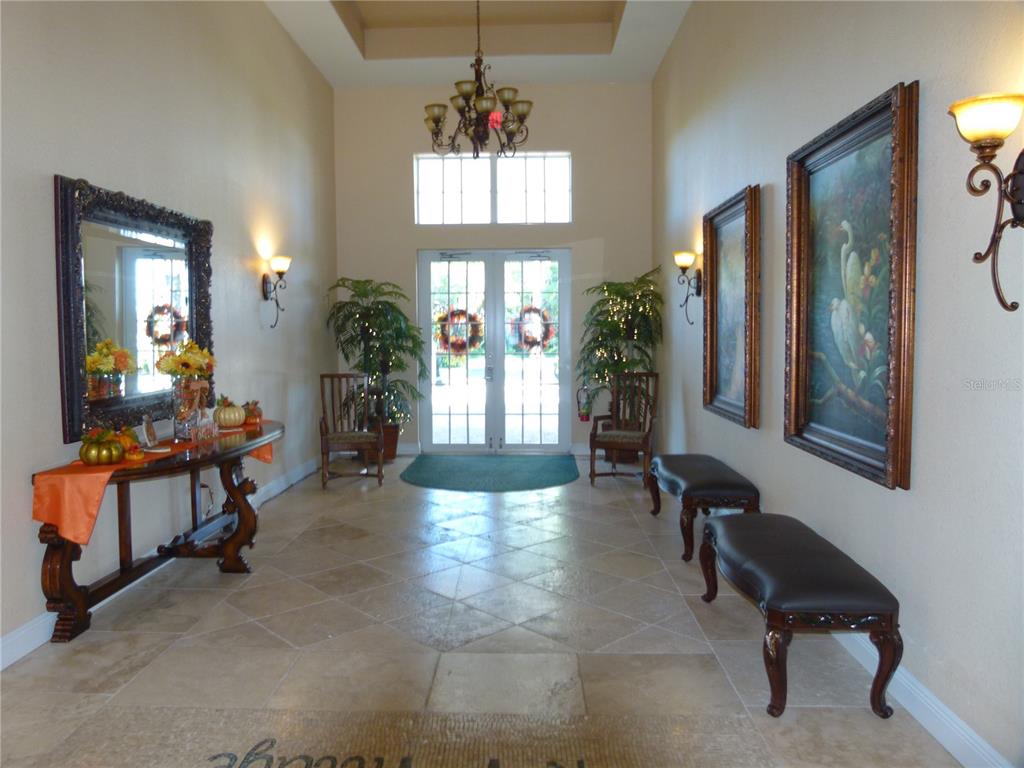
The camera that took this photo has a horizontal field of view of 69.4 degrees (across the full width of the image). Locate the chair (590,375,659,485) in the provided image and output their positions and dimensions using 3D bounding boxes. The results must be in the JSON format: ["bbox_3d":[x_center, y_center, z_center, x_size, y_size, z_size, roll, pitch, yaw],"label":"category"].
[{"bbox_3d":[1.107,0.431,7.186,0.570,1.050,0.600,1,4,20],"label":"chair"}]

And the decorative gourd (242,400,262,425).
[{"bbox_3d":[-1.830,0.199,5.224,0.140,0.160,0.140,-2,4,-19],"label":"decorative gourd"}]

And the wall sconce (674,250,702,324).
[{"bbox_3d":[1.468,-0.798,6.199,0.216,0.613,0.196,0,4,2],"label":"wall sconce"}]

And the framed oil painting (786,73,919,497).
[{"bbox_3d":[1.462,-0.394,3.306,0.075,1.492,1.176,0,4,2],"label":"framed oil painting"}]

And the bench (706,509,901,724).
[{"bbox_3d":[1.242,0.986,3.438,0.520,0.485,1.270,-1,4,1],"label":"bench"}]

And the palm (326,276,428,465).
[{"bbox_3d":[-1.493,-0.150,8.290,1.075,2.070,0.965,0,4,2],"label":"palm"}]

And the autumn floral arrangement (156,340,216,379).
[{"bbox_3d":[-1.952,-0.155,4.469,0.360,0.230,0.310,-3,5,-26],"label":"autumn floral arrangement"}]

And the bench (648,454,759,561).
[{"bbox_3d":[1.302,0.827,5.210,0.492,0.477,1.296,0,4,2],"label":"bench"}]

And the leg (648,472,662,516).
[{"bbox_3d":[1.127,0.866,5.801,0.109,0.329,0.111,0,4,2],"label":"leg"}]

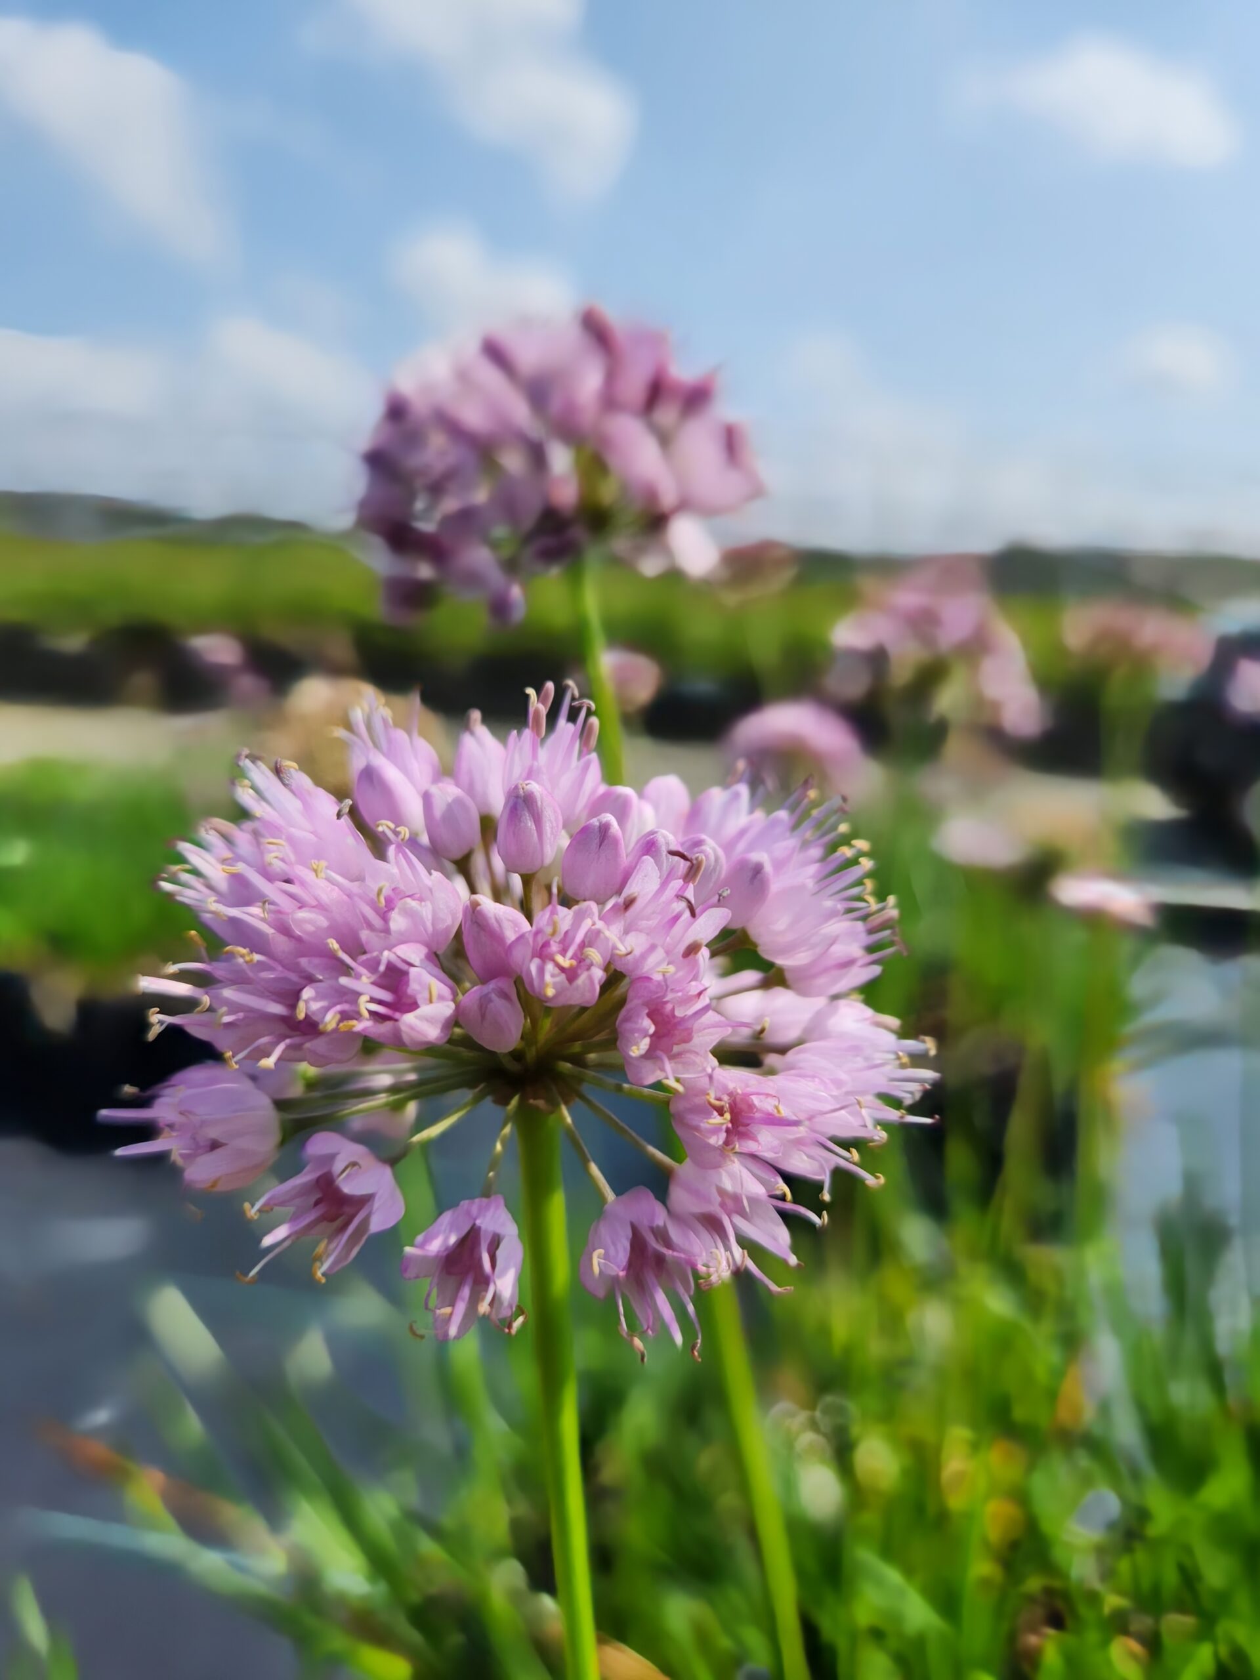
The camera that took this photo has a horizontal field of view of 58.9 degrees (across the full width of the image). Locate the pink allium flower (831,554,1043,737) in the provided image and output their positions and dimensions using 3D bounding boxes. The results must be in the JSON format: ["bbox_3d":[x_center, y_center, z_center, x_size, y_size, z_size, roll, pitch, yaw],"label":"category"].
[{"bbox_3d":[0.077,-0.049,0.284,0.052,0.046,0.052,-1,15,0],"label":"pink allium flower"}]

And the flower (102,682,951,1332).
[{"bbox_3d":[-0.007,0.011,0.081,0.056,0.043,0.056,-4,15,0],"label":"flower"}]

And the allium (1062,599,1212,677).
[{"bbox_3d":[0.178,-0.071,0.393,0.048,0.027,0.048,-1,15,0],"label":"allium"}]

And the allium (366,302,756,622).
[{"bbox_3d":[-0.008,-0.044,0.133,0.048,0.035,0.048,-8,15,0],"label":"allium"}]

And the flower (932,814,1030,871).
[{"bbox_3d":[0.159,0.001,0.506,0.042,0.024,0.042,-1,15,0],"label":"flower"}]

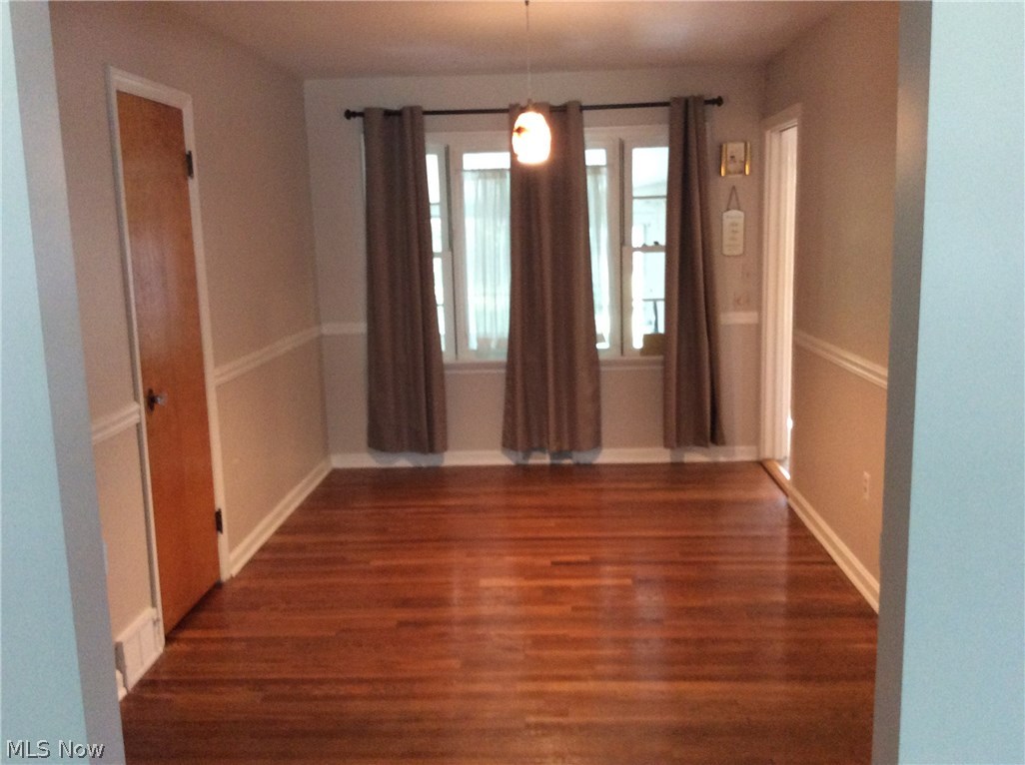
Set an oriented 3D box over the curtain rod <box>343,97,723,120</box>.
[{"bbox_3d":[0.117,-1.633,5.640,2.258,0.060,0.070,-1,10,3],"label":"curtain rod"}]

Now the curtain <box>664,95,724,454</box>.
[{"bbox_3d":[1.115,-0.639,5.764,0.385,2.120,0.105,-1,10,3],"label":"curtain"}]

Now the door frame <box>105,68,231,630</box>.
[{"bbox_3d":[-1.350,-0.090,3.729,0.100,2.108,0.775,-1,10,3],"label":"door frame"}]

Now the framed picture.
[{"bbox_3d":[1.345,-1.348,5.710,0.178,0.196,0.030,-1,10,3],"label":"framed picture"}]

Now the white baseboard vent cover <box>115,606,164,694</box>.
[{"bbox_3d":[-1.326,0.944,3.366,0.038,0.188,0.301,-1,10,3],"label":"white baseboard vent cover"}]

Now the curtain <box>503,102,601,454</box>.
[{"bbox_3d":[0.226,-0.619,5.808,0.624,2.130,0.105,-1,10,3],"label":"curtain"}]

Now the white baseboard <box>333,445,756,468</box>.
[{"bbox_3d":[0.186,0.487,6.082,2.755,0.100,0.027,-1,10,3],"label":"white baseboard"}]

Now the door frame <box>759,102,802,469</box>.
[{"bbox_3d":[1.578,-0.454,5.417,0.140,2.110,0.900,-1,10,3],"label":"door frame"}]

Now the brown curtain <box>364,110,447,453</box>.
[{"bbox_3d":[-0.687,-0.603,5.851,0.470,2.130,0.105,-1,10,3],"label":"brown curtain"}]

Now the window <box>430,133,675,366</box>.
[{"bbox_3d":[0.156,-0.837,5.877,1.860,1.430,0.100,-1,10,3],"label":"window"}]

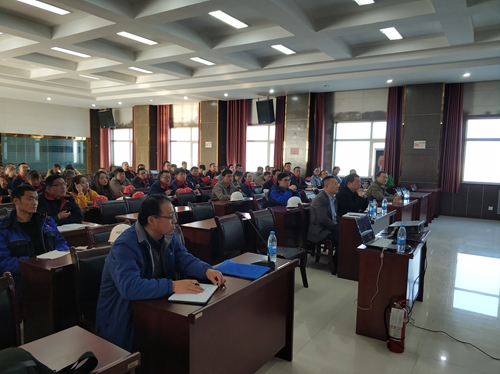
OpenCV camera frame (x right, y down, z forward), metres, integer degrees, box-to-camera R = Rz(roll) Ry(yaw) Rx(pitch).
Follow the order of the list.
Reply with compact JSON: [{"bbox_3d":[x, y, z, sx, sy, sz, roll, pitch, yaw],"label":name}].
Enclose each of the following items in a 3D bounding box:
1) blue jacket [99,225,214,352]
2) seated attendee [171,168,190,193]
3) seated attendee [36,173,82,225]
[{"bbox_3d":[-0.591,0.591,2.510,0.610,0.690,0.620,4,6,32],"label":"blue jacket"},{"bbox_3d":[-1.366,0.247,8.038,0.680,1.220,0.520,4,6,32],"label":"seated attendee"},{"bbox_3d":[-2.199,0.510,4.457,0.800,1.300,0.560,4,6,32],"label":"seated attendee"}]

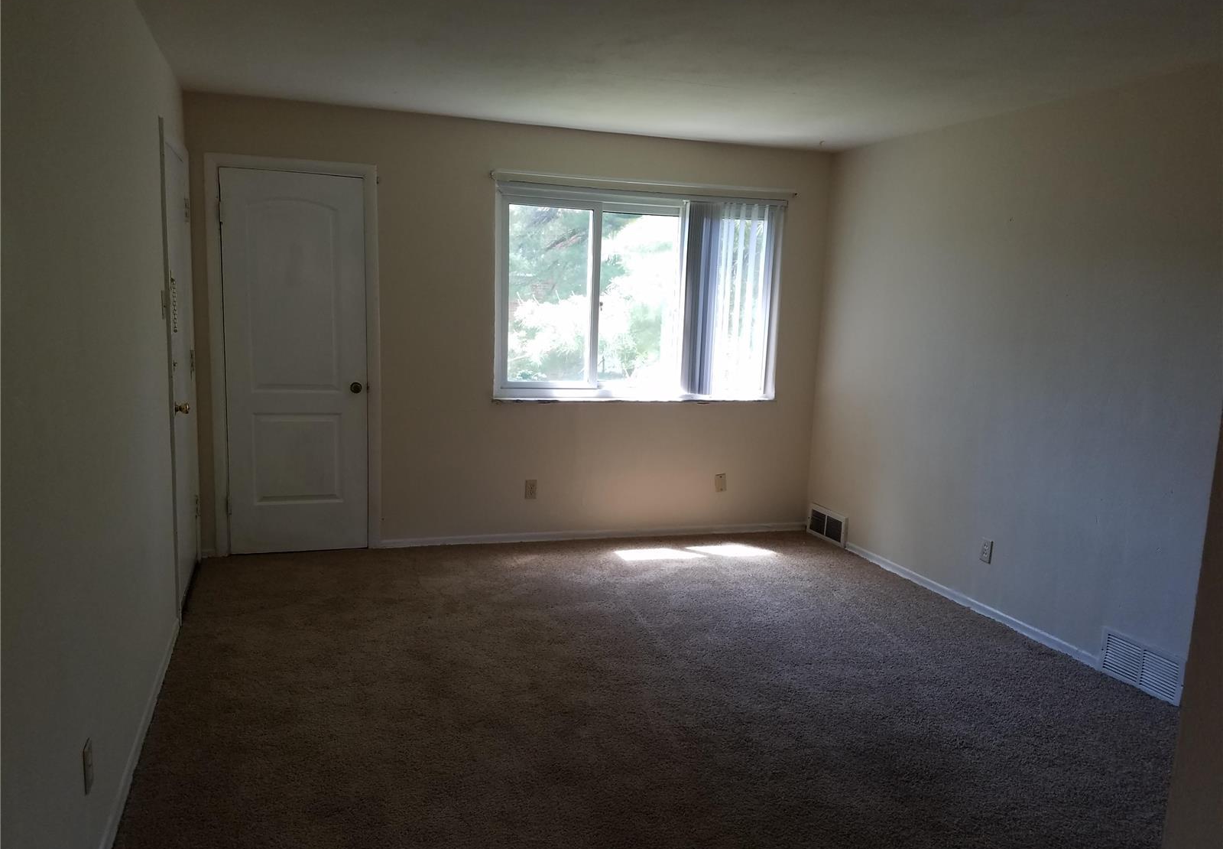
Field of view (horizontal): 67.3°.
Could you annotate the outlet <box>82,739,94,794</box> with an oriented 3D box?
[{"bbox_3d":[-1.256,0.823,2.206,0.011,0.114,0.070,-1,9,-19],"label":"outlet"}]

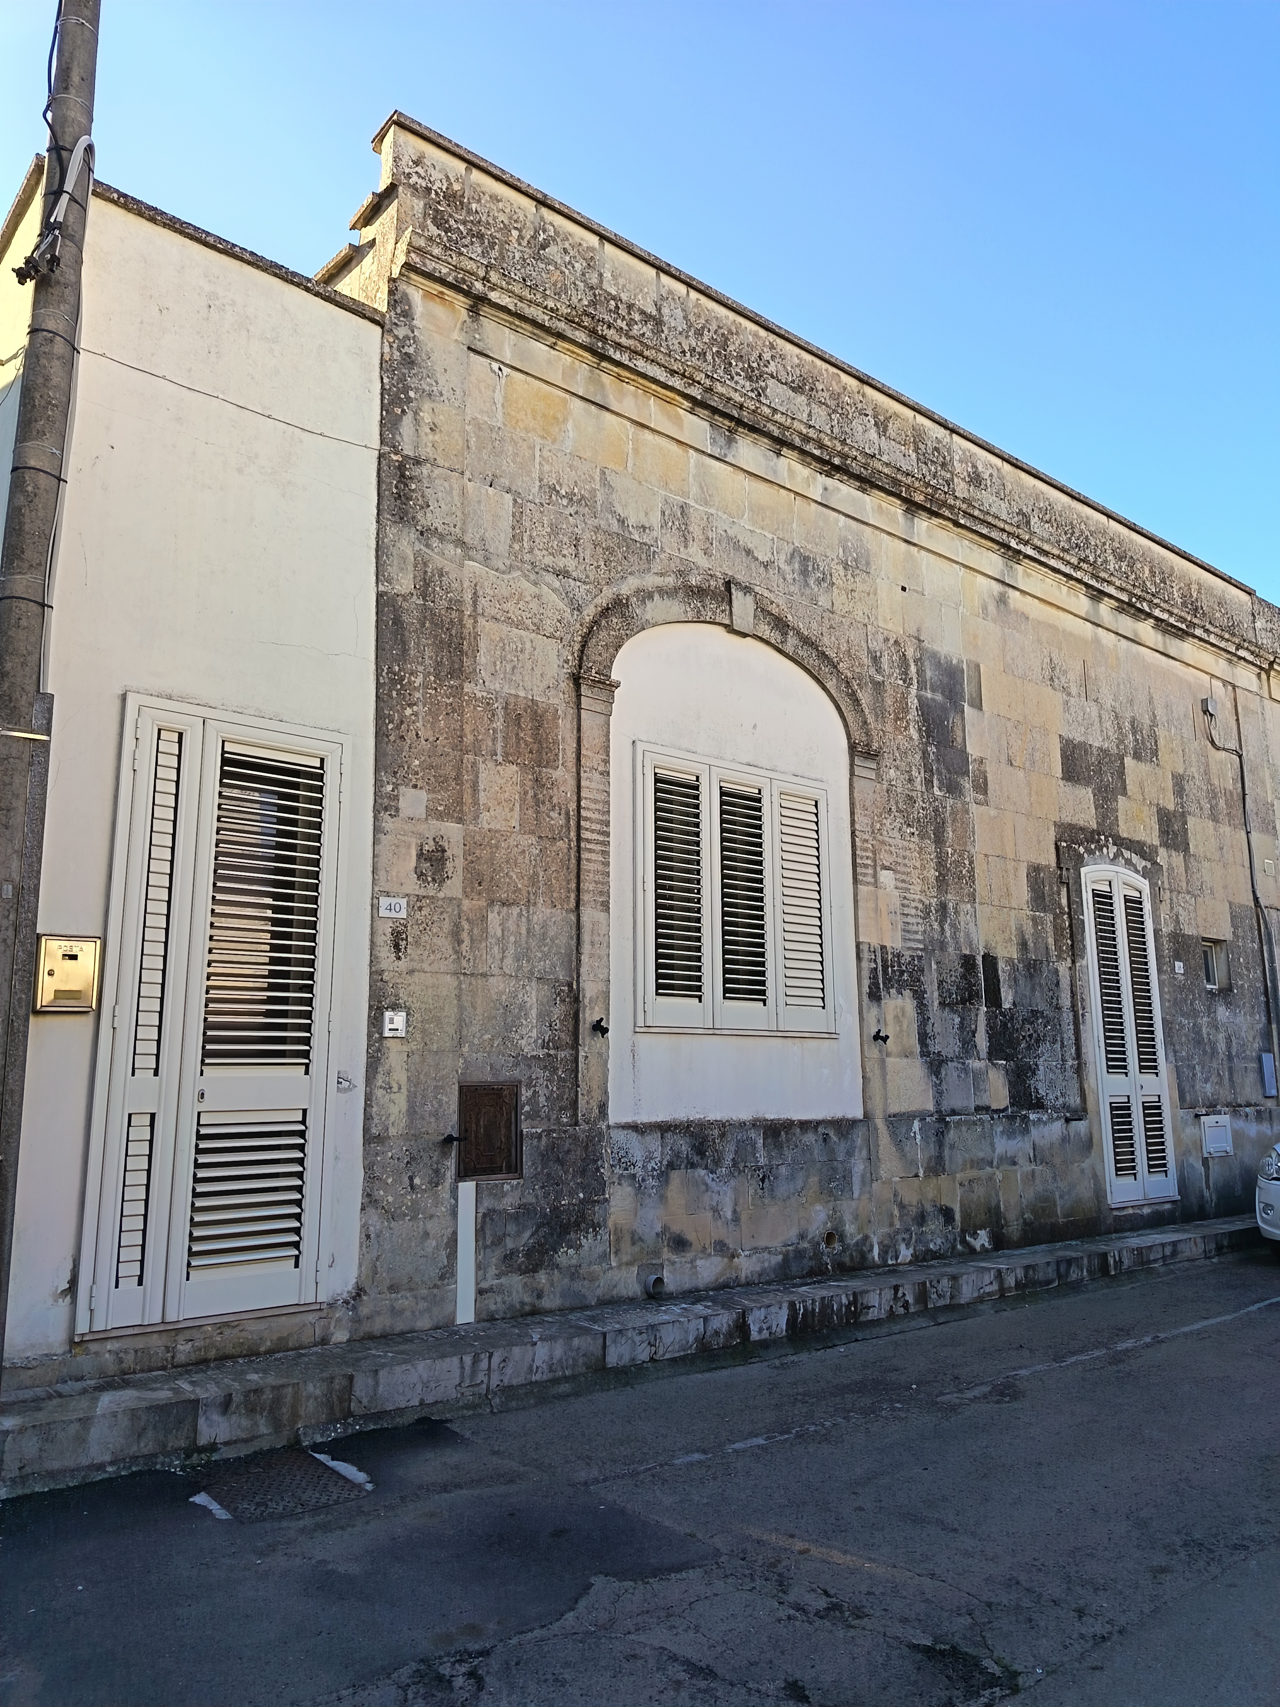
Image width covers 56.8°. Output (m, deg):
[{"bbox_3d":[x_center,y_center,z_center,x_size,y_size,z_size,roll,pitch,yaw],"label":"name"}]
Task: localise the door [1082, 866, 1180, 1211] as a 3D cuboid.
[{"bbox_3d":[4.222,1.538,10.279,1.129,2.873,0.080,8,-14,-38],"label":"door"}]

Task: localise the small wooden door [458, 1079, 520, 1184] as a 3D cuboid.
[{"bbox_3d":[-0.792,1.441,6.164,0.383,0.491,0.050,8,-14,-38],"label":"small wooden door"}]

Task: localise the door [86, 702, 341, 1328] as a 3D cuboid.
[{"bbox_3d":[-1.899,0.708,5.408,1.030,2.673,0.080,8,-14,-38],"label":"door"}]

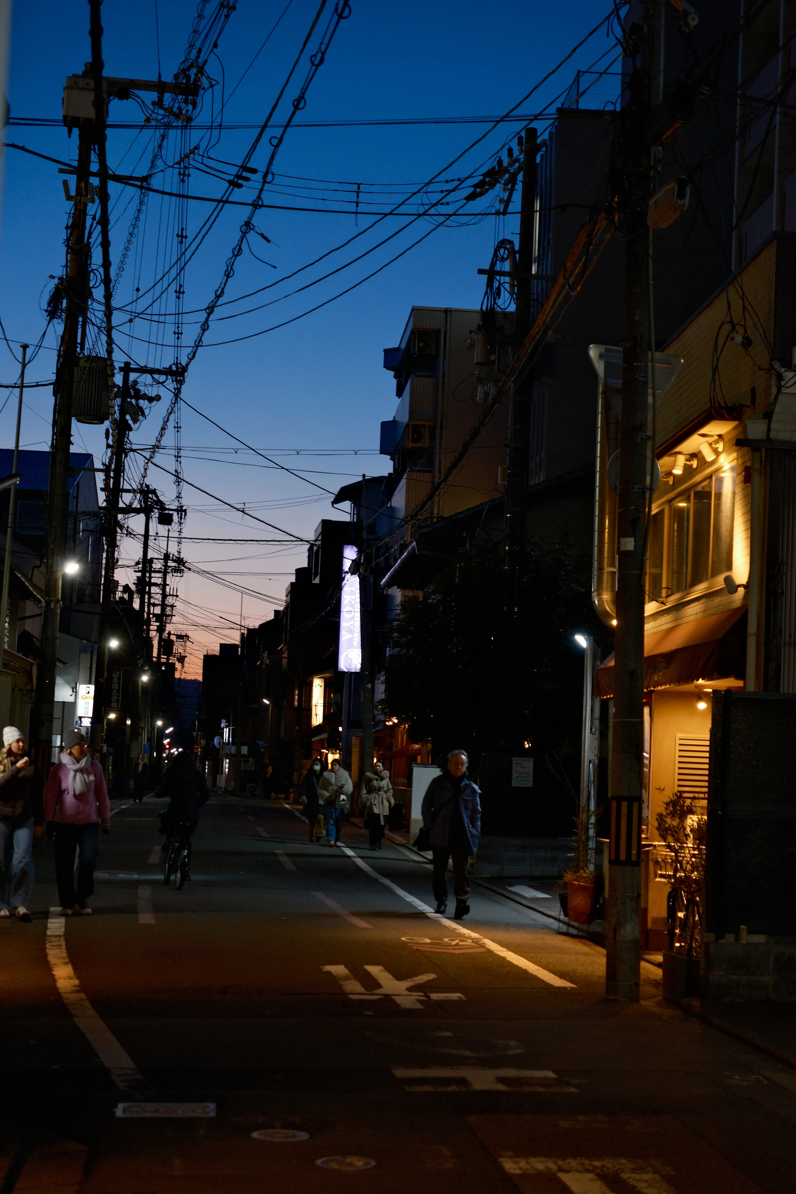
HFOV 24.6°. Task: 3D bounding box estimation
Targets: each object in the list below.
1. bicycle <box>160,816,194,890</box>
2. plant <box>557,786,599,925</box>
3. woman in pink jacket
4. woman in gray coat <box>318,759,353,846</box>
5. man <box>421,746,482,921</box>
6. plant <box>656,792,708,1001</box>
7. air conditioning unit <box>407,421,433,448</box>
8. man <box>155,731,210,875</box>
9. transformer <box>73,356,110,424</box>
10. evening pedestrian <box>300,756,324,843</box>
[{"bbox_3d":[-2.566,2.815,21.095,0.550,1.020,1.720,3,-5,-12],"label":"bicycle"},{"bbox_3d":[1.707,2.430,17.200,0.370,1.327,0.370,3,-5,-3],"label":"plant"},{"bbox_3d":[-2.935,2.054,16.700,0.570,1.706,0.420,3,-5,-9],"label":"woman in pink jacket"},{"bbox_3d":[-1.101,3.682,32.791,0.600,1.570,0.420,2,-5,-3],"label":"woman in gray coat"},{"bbox_3d":[0.537,2.382,18.400,0.560,1.683,0.460,3,-5,-5],"label":"man"},{"bbox_3d":[1.975,2.068,12.700,0.360,1.434,0.360,3,-5,-3],"label":"plant"},{"bbox_3d":[0.644,-4.798,54.000,0.750,0.720,0.340,3,-5,-6],"label":"air conditioning unit"},{"bbox_3d":[-2.476,2.467,20.950,0.620,1.534,0.800,3,-5,-11],"label":"man"},{"bbox_3d":[-5.209,-3.536,31.000,0.590,1.050,0.600,3,-5,-6],"label":"transformer"},{"bbox_3d":[-1.545,3.765,33.876,0.470,1.560,0.400,3,-5,-6],"label":"evening pedestrian"}]

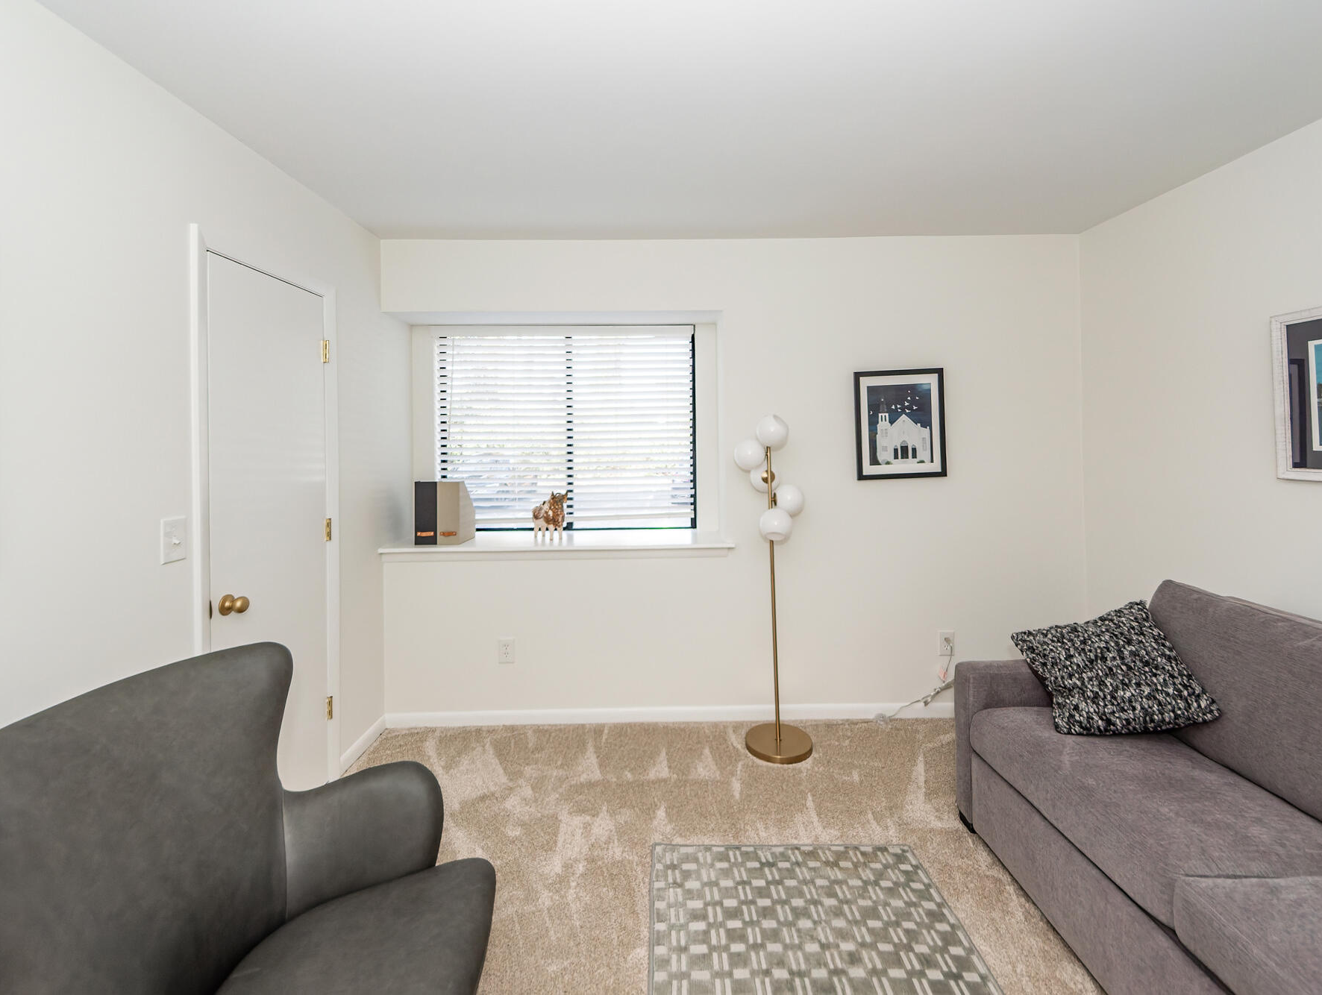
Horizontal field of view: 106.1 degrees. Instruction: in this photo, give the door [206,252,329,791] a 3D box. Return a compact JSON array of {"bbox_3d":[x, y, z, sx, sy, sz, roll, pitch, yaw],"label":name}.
[{"bbox_3d":[-1.437,0.234,1.843,0.046,2.091,0.556,-1,2,0],"label":"door"}]

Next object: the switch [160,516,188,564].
[{"bbox_3d":[-1.413,0.124,1.452,0.017,0.128,0.077,-1,2,0],"label":"switch"}]

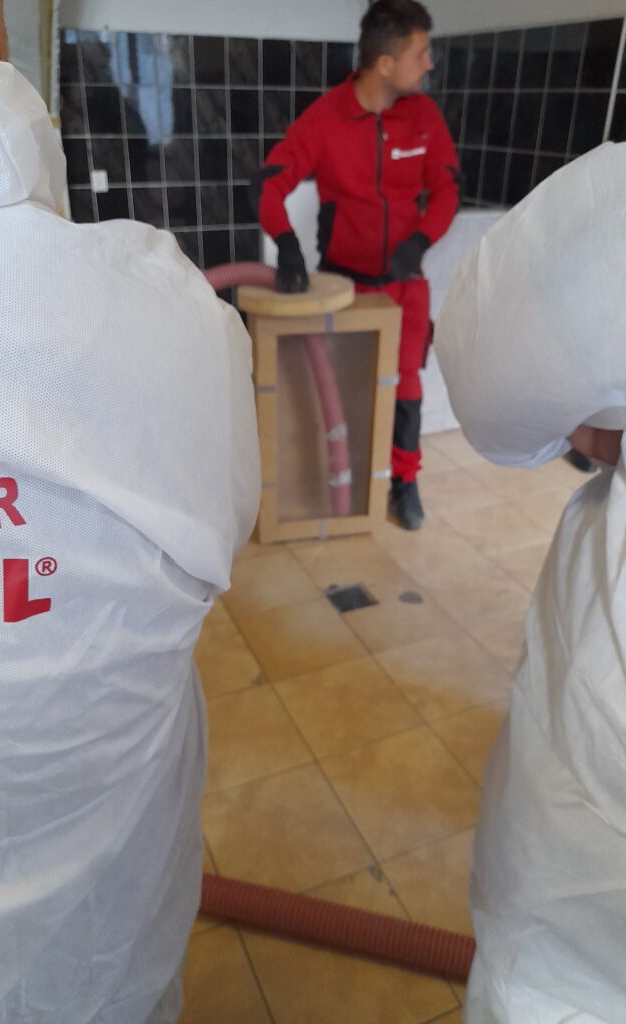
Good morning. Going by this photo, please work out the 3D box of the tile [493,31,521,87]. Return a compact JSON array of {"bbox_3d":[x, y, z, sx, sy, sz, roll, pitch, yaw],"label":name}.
[{"bbox_3d":[0.923,-2.139,3.503,0.010,0.248,0.198,-13,32,-23],"label":"tile"}]

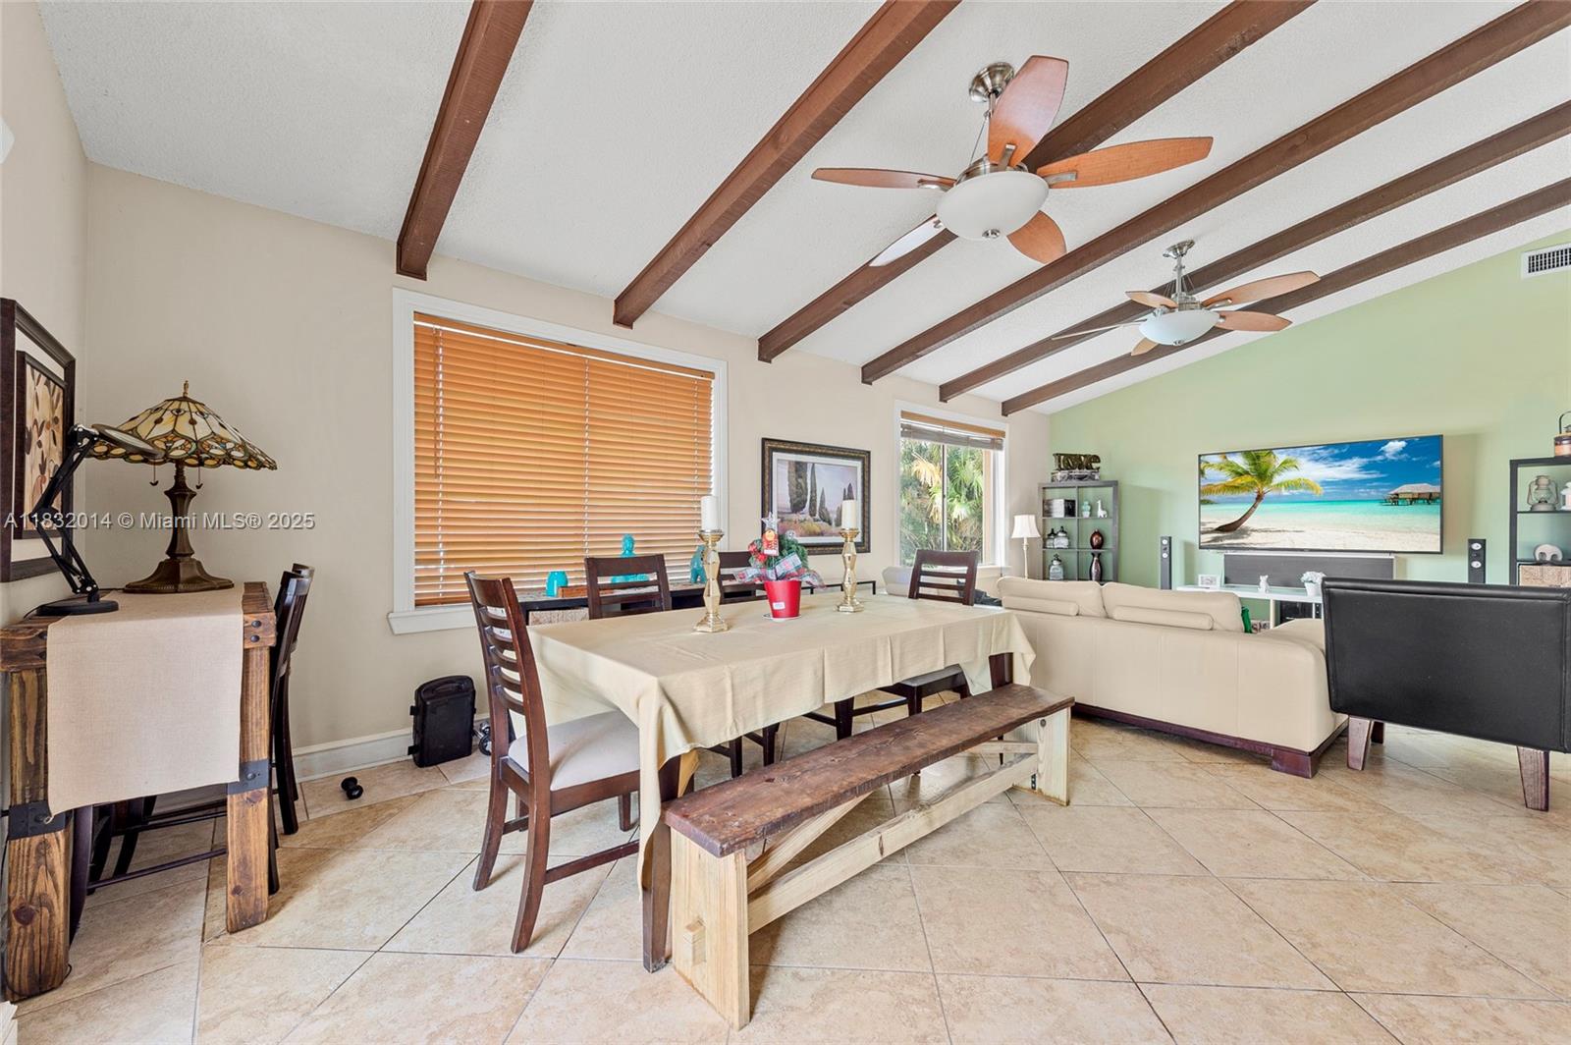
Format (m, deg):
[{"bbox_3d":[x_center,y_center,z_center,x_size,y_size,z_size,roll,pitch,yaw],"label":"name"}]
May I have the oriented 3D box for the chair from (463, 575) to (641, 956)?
[{"bbox_3d":[-0.661,0.655,1.989,0.610,1.010,0.450,0,-1,-42],"label":"chair"}]

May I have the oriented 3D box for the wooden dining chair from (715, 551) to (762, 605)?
[{"bbox_3d":[-0.006,0.665,3.252,0.450,1.010,0.600,0,-1,-42],"label":"wooden dining chair"}]

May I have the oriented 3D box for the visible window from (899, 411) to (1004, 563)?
[{"bbox_3d":[1.767,-0.308,6.351,1.865,1.468,0.079,1,-1,-41],"label":"visible window"}]

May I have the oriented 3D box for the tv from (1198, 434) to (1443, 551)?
[{"bbox_3d":[4.864,-0.217,5.692,0.060,0.970,1.720,0,-1,-42],"label":"tv"}]

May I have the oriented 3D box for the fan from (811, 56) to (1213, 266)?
[{"bbox_3d":[0.859,-1.523,2.550,1.468,0.665,1.468,1,-1,-41],"label":"fan"}]

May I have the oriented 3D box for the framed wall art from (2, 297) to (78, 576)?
[{"bbox_3d":[-2.166,-0.200,1.781,0.030,0.700,0.750,0,-1,-42],"label":"framed wall art"}]

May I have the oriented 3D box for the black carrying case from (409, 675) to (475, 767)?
[{"bbox_3d":[-1.727,0.998,3.072,0.250,0.370,0.150,0,-1,-43],"label":"black carrying case"}]

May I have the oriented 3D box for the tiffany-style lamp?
[{"bbox_3d":[-2.259,-0.133,2.294,0.506,0.787,0.506,0,0,4],"label":"tiffany-style lamp"}]

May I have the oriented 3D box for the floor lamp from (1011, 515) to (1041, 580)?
[{"bbox_3d":[2.545,0.559,6.442,0.330,1.270,0.330,0,-1,-42],"label":"floor lamp"}]

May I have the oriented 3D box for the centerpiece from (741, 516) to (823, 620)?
[{"bbox_3d":[-0.001,0.191,2.655,0.340,0.440,0.310,0,0,0],"label":"centerpiece"}]

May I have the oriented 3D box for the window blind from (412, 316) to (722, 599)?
[{"bbox_3d":[-1.198,-0.313,3.708,1.835,1.498,0.059,1,-1,-41],"label":"window blind"}]

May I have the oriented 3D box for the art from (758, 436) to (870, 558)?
[{"bbox_3d":[0.279,-0.184,4.951,1.215,0.888,0.040,1,-1,-41],"label":"art"}]

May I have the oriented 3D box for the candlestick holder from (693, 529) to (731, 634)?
[{"bbox_3d":[-0.285,0.221,2.360,0.139,0.373,0.139,1,-1,-41],"label":"candlestick holder"}]

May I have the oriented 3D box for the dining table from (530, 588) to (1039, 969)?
[{"bbox_3d":[0.036,0.786,2.583,1.860,0.755,1.060,0,-1,-42],"label":"dining table"}]

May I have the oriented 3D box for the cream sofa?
[{"bbox_3d":[2.154,0.766,3.776,0.960,0.820,1.830,0,-1,-42],"label":"cream sofa"}]

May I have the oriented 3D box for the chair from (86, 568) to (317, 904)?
[{"bbox_3d":[-1.881,0.668,1.960,0.555,1.007,0.436,1,-1,-41],"label":"chair"}]

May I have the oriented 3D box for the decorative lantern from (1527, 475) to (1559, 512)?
[{"bbox_3d":[5.726,-0.215,4.609,0.124,0.273,0.147,1,-1,-41],"label":"decorative lantern"}]

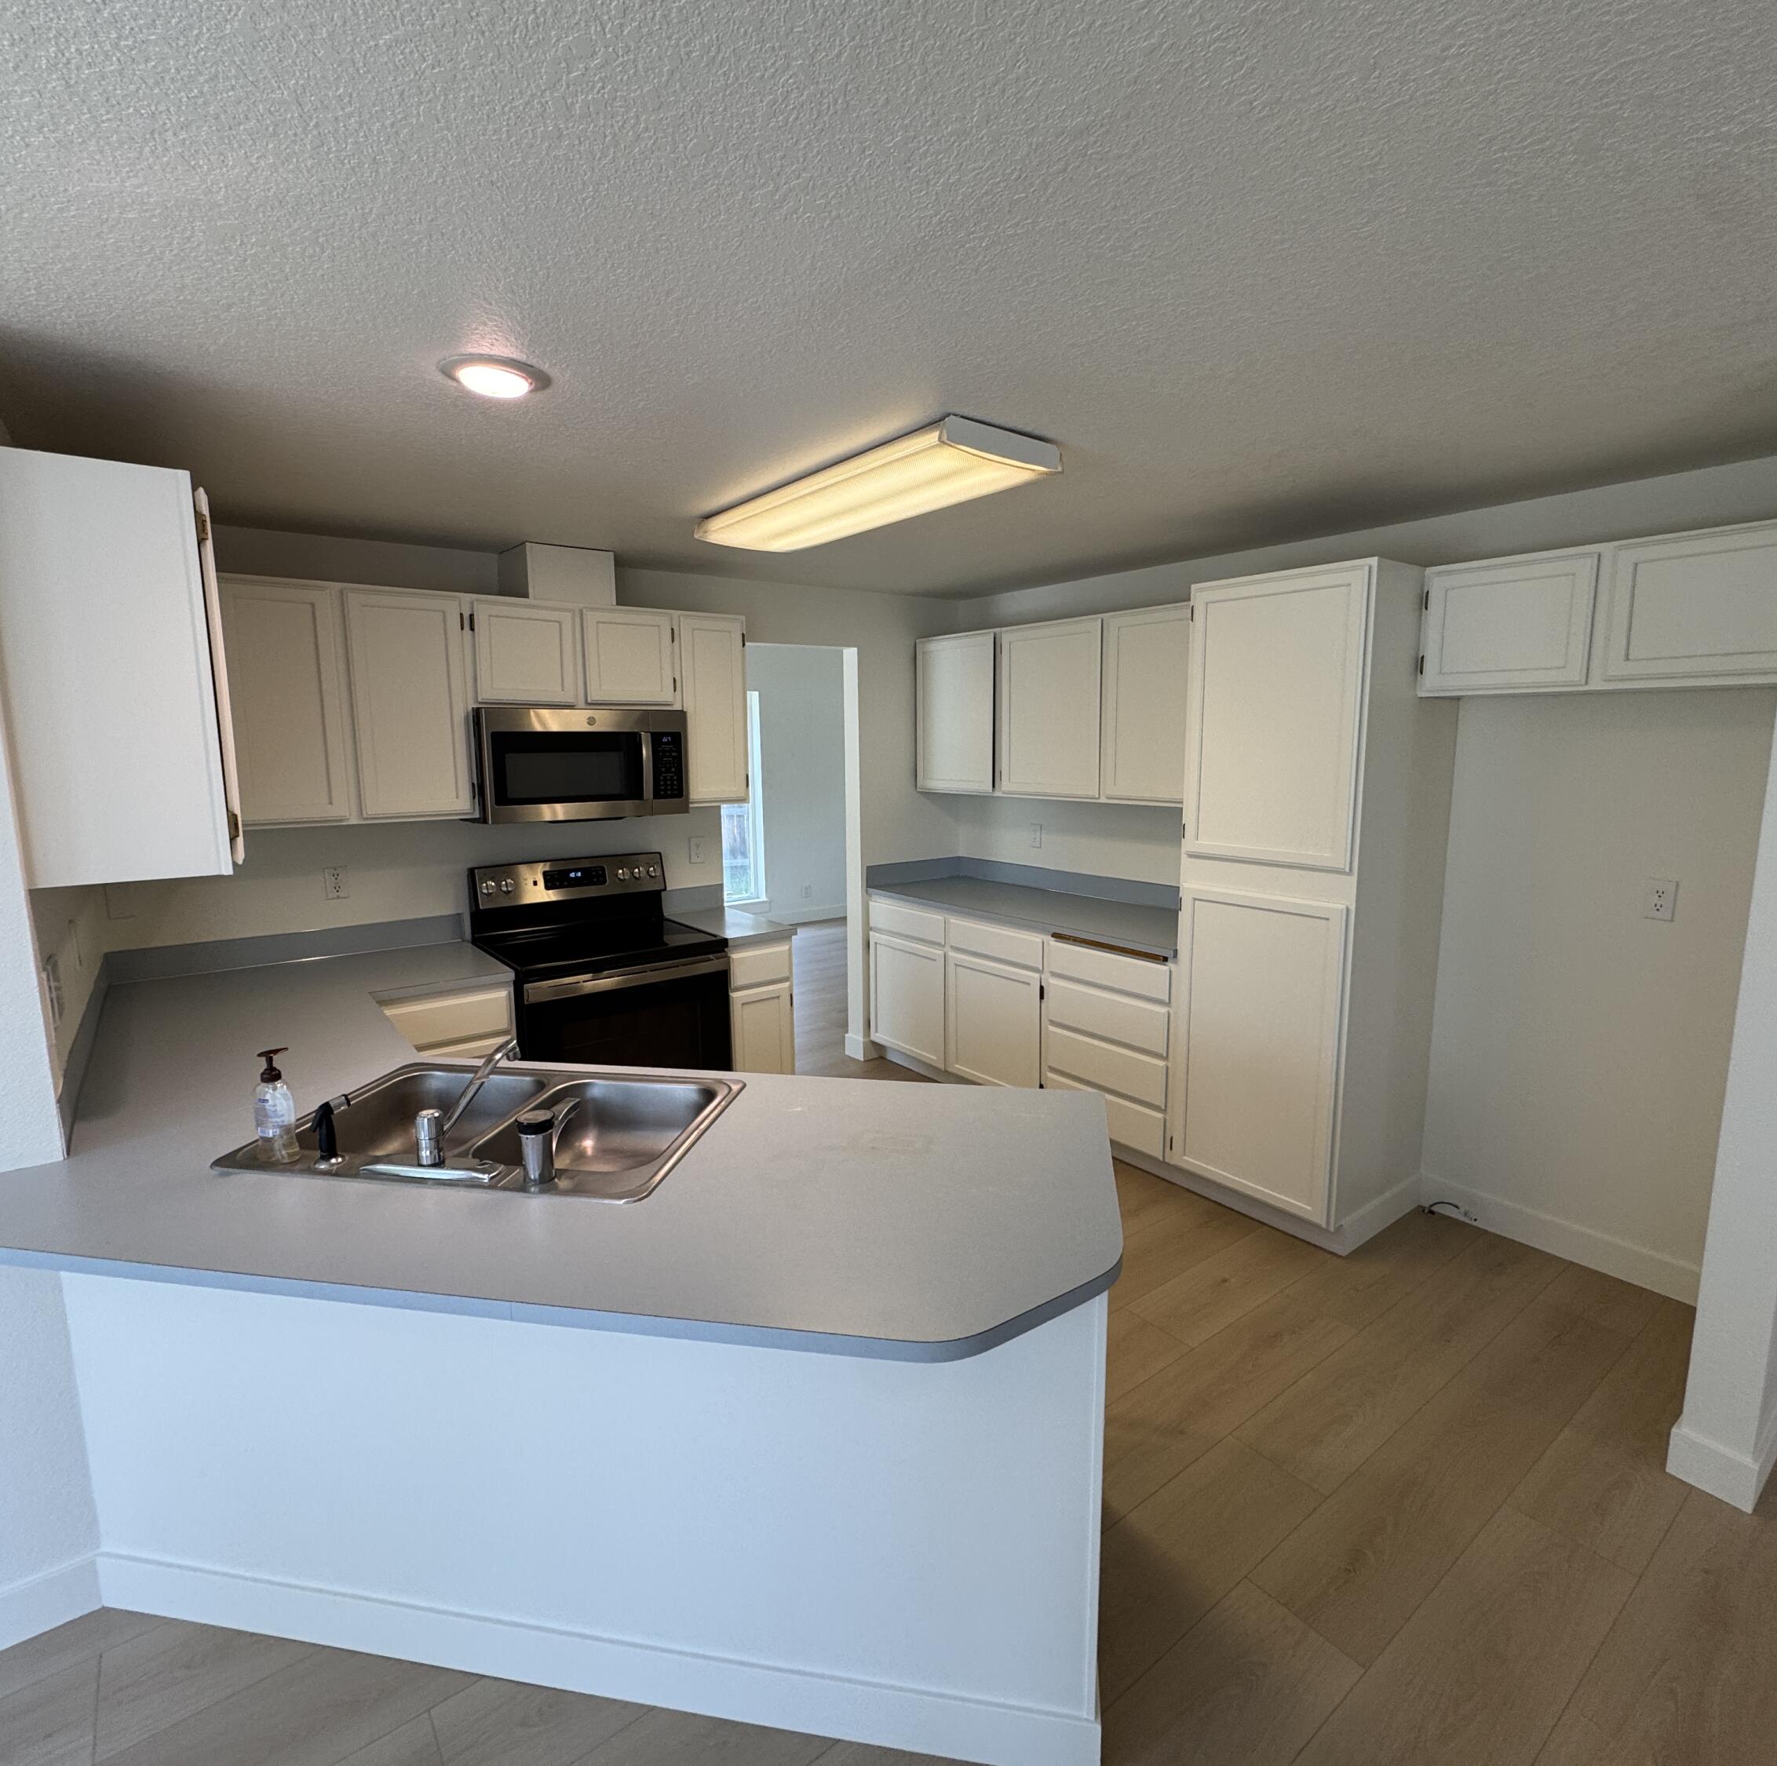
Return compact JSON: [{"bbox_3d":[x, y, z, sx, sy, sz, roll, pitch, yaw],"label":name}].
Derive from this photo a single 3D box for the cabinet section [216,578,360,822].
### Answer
[{"bbox_3d":[-2.008,-0.567,3.080,0.422,0.756,0.330,-7,11,-37],"label":"cabinet section"}]

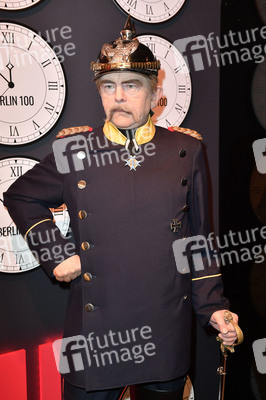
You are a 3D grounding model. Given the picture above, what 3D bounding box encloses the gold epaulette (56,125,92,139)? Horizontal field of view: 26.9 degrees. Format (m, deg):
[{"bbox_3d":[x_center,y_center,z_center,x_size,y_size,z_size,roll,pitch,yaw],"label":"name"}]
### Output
[{"bbox_3d":[-0.189,-0.220,1.790,0.118,0.022,0.050,-15,12,4],"label":"gold epaulette"}]

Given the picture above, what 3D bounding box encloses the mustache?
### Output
[{"bbox_3d":[-0.037,-0.266,1.690,0.070,0.034,0.030,1,8,18],"label":"mustache"}]

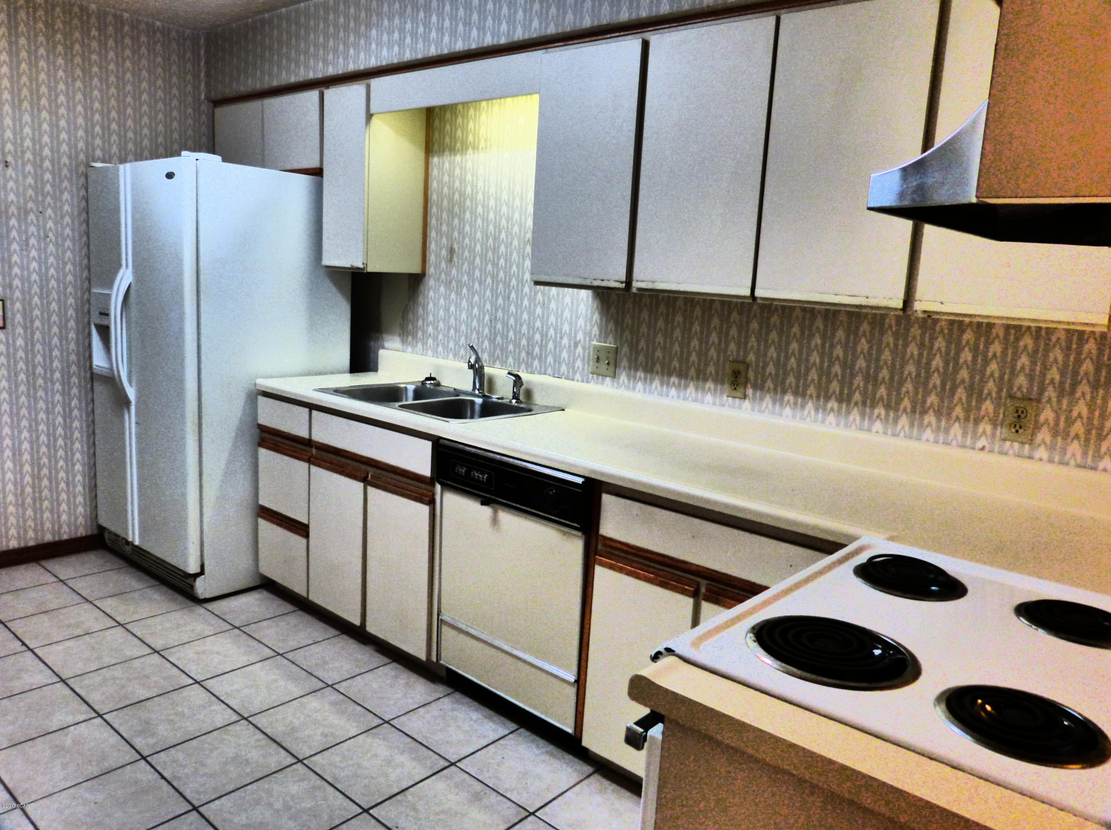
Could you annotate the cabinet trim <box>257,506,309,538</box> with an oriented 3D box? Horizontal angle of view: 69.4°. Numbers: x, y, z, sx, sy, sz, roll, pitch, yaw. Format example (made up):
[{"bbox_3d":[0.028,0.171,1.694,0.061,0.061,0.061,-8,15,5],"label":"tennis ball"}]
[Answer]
[{"bbox_3d":[-1.090,0.426,3.233,0.361,0.051,0.028,11,12,40],"label":"cabinet trim"}]

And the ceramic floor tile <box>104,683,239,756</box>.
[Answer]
[{"bbox_3d":[-1.177,0.941,2.478,0.299,0.010,0.299,12,12,39],"label":"ceramic floor tile"}]

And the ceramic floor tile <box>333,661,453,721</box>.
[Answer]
[{"bbox_3d":[-0.552,0.938,2.746,0.299,0.010,0.288,12,12,39],"label":"ceramic floor tile"}]

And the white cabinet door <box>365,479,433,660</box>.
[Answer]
[{"bbox_3d":[-0.530,0.516,2.719,0.338,0.560,0.023,11,12,40],"label":"white cabinet door"}]

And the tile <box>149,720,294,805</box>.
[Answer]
[{"bbox_3d":[-0.936,0.975,2.259,0.304,0.010,0.300,11,12,40],"label":"tile"}]

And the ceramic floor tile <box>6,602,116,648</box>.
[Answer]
[{"bbox_3d":[-1.871,0.799,3.051,0.304,0.010,0.300,11,12,40],"label":"ceramic floor tile"}]

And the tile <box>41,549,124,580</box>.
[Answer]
[{"bbox_3d":[-2.142,0.686,3.674,0.304,0.010,0.300,11,12,40],"label":"tile"}]

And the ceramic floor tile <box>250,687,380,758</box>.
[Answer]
[{"bbox_3d":[-0.747,0.963,2.517,0.299,0.010,0.299,12,12,39],"label":"ceramic floor tile"}]

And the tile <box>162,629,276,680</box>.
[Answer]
[{"bbox_3d":[-1.213,0.868,2.902,0.299,0.010,0.299,12,12,39],"label":"tile"}]

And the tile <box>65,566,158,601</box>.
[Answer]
[{"bbox_3d":[-1.908,0.730,3.476,0.304,0.010,0.300,11,12,40],"label":"tile"}]

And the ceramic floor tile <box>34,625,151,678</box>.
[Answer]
[{"bbox_3d":[-1.637,0.843,2.853,0.304,0.010,0.300,11,12,40],"label":"ceramic floor tile"}]

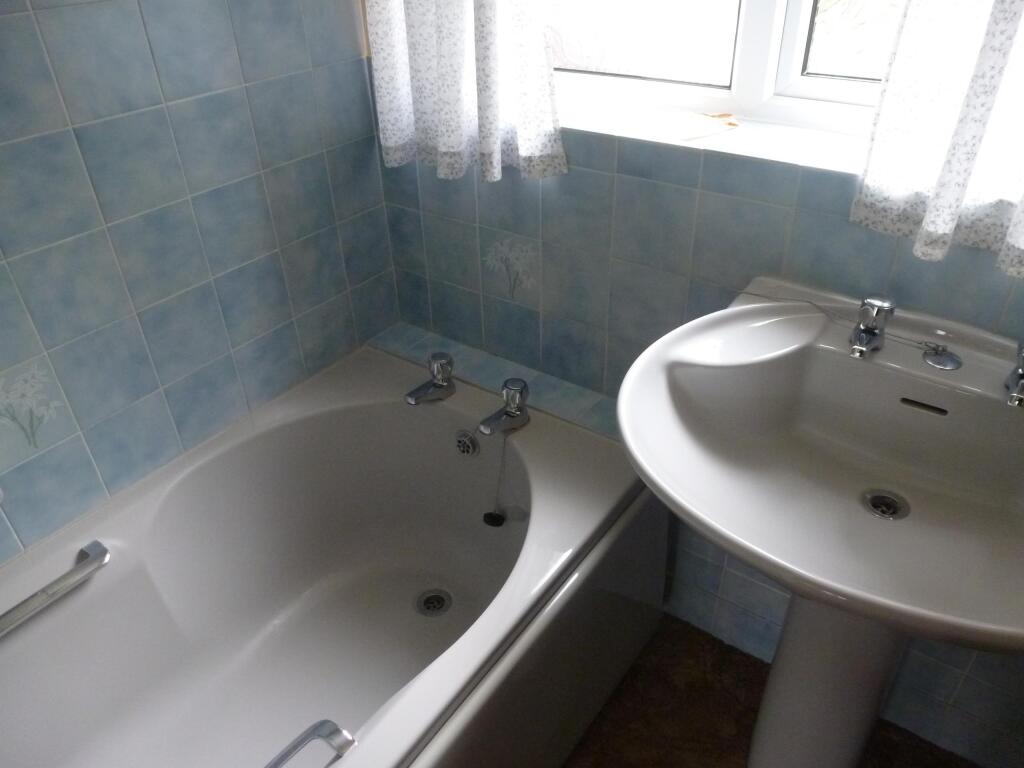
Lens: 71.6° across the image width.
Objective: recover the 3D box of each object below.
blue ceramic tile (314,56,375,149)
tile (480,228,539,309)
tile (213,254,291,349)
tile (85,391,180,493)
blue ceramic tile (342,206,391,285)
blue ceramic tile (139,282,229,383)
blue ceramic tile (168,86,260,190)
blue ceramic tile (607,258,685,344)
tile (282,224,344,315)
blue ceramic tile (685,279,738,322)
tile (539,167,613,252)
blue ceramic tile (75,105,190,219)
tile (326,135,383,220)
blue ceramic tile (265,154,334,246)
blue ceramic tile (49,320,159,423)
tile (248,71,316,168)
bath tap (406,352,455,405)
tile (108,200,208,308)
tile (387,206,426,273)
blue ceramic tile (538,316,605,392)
[{"bbox_3d":[-0.325,-0.542,1.373,0.010,0.148,0.137,20,40,30],"label":"blue ceramic tile"},{"bbox_3d":[-0.002,-0.233,1.432,0.146,0.146,0.010,20,39,29],"label":"tile"},{"bbox_3d":[-0.487,-0.160,1.341,0.010,0.146,0.146,20,39,29],"label":"tile"},{"bbox_3d":[-0.650,0.099,1.223,0.010,0.138,0.148,20,40,30],"label":"tile"},{"bbox_3d":[-0.324,-0.303,1.568,0.010,0.148,0.145,20,39,29],"label":"blue ceramic tile"},{"bbox_3d":[-0.576,-0.091,1.264,0.010,0.148,0.148,20,39,29],"label":"blue ceramic tile"},{"bbox_3d":[-0.495,-0.409,1.188,0.009,0.147,0.147,20,39,29],"label":"blue ceramic tile"},{"bbox_3d":[0.251,-0.146,1.317,0.151,0.148,0.010,20,39,29],"label":"blue ceramic tile"},{"bbox_3d":[-0.403,-0.232,1.455,0.009,0.147,0.147,20,39,29],"label":"tile"},{"bbox_3d":[0.367,-0.101,1.217,0.146,0.146,0.010,20,39,29],"label":"blue ceramic tile"},{"bbox_3d":[0.116,-0.310,1.264,0.148,0.148,0.010,20,40,30],"label":"tile"},{"bbox_3d":[-0.575,-0.335,1.079,0.010,0.148,0.148,20,40,30],"label":"blue ceramic tile"},{"bbox_3d":[-0.322,-0.420,1.455,0.010,0.148,0.137,20,40,30],"label":"tile"},{"bbox_3d":[-0.404,-0.353,1.359,0.010,0.148,0.148,20,40,30],"label":"blue ceramic tile"},{"bbox_3d":[-0.660,-0.020,1.163,0.010,0.148,0.148,20,39,29],"label":"blue ceramic tile"},{"bbox_3d":[-0.408,-0.477,1.282,0.010,0.146,0.146,20,39,29],"label":"tile"},{"bbox_3d":[-0.164,-0.004,1.436,0.056,0.088,0.118,24,42,33],"label":"bath tap"},{"bbox_3d":[-0.573,-0.213,1.162,0.010,0.146,0.146,20,39,29],"label":"tile"},{"bbox_3d":[-0.230,-0.317,1.574,0.109,0.147,0.009,20,39,29],"label":"tile"},{"bbox_3d":[0.127,-0.070,1.448,0.147,0.137,0.009,20,39,29],"label":"blue ceramic tile"}]

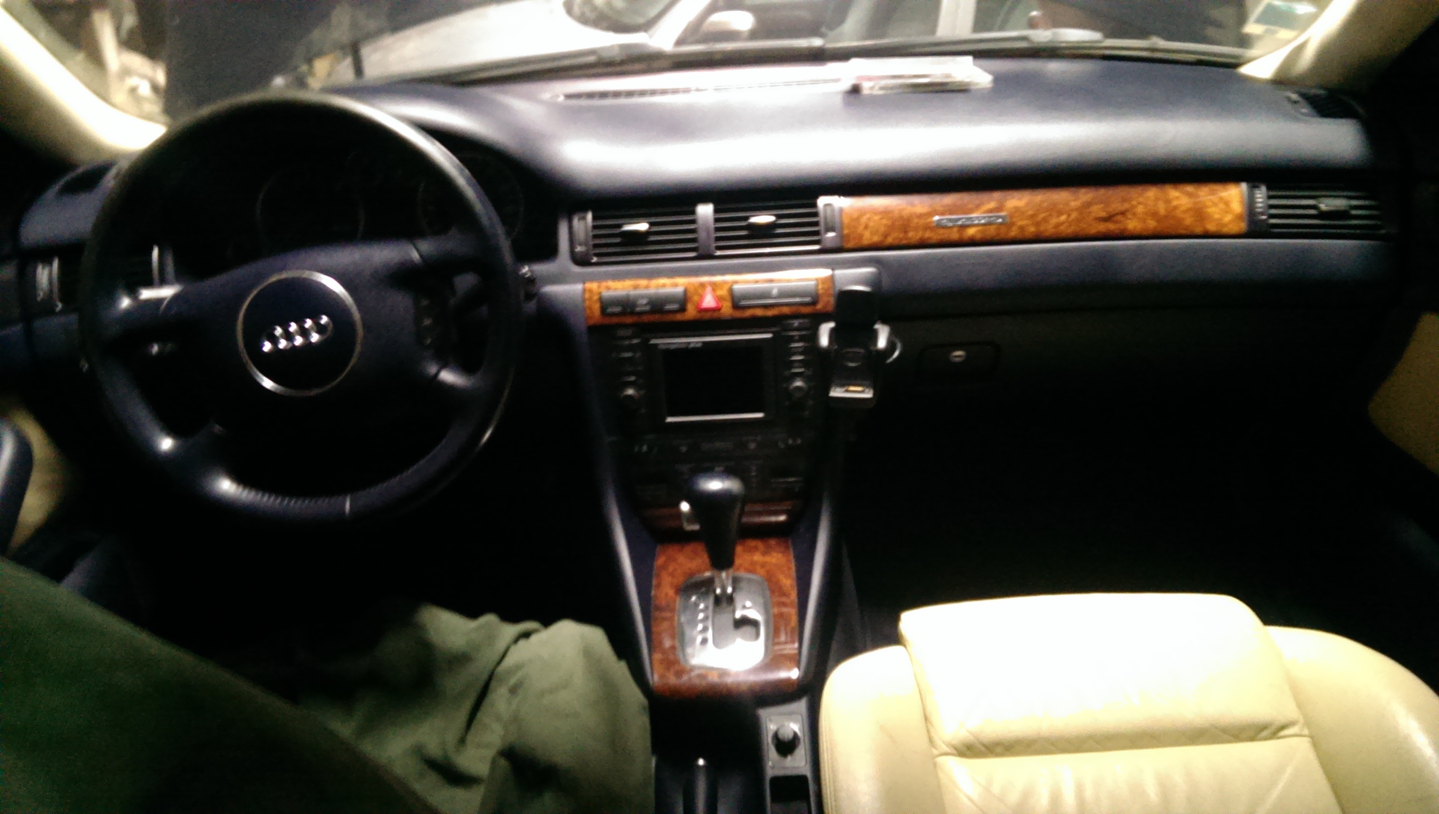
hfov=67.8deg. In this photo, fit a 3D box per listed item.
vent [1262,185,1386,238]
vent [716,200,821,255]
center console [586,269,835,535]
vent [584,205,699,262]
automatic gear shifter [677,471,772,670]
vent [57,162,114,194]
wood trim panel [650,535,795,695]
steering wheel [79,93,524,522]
[{"bbox_3d":[0.582,-0.188,1.030,0.114,0.051,0.035,1,17,9],"label":"vent"},{"bbox_3d":[0.047,-0.176,1.055,0.107,0.051,0.035,-3,16,0],"label":"vent"},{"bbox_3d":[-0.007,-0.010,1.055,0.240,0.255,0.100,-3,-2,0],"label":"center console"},{"bbox_3d":[-0.076,-0.171,1.055,0.114,0.052,0.035,-3,16,0],"label":"vent"},{"bbox_3d":[0.004,0.136,0.926,0.082,0.143,0.115,-3,27,0],"label":"automatic gear shifter"},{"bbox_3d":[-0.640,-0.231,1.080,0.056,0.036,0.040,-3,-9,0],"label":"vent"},{"bbox_3d":[0.004,0.185,0.945,0.128,0.028,0.165,-3,38,0],"label":"wood trim panel"},{"bbox_3d":[-0.368,-0.083,0.964,0.385,0.385,0.090,-3,8,-1],"label":"steering wheel"}]

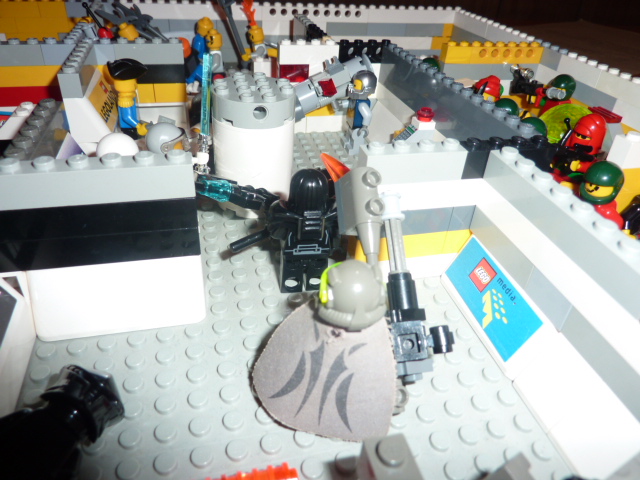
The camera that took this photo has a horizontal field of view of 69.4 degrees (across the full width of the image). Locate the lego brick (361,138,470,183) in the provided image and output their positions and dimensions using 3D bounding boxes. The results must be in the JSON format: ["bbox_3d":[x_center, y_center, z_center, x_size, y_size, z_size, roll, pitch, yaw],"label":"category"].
[{"bbox_3d":[0.028,-0.024,0.141,0.032,0.011,0.008,-5,35,-14],"label":"lego brick"}]

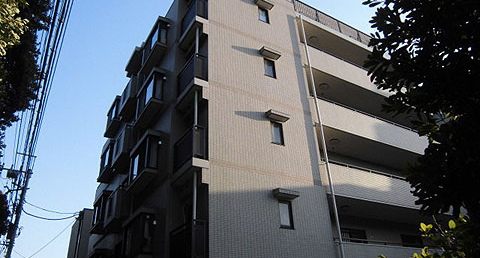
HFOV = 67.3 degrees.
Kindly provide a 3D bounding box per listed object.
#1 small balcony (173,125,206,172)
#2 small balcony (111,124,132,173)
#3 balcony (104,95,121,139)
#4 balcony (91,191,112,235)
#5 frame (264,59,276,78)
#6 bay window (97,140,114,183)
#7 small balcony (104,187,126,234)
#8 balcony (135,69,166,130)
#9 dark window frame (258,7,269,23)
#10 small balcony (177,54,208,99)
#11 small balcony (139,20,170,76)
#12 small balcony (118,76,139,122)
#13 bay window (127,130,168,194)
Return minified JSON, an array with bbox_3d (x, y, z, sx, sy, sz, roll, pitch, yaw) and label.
[{"bbox_3d":[-1.476,0.725,10.840,0.550,1.018,1.540,14,-33,-28],"label":"small balcony"},{"bbox_3d":[-5.081,0.891,16.105,0.632,1.321,1.818,14,-33,-27],"label":"small balcony"},{"bbox_3d":[-7.052,-0.663,20.411,0.495,1.512,2.172,14,-33,-28],"label":"balcony"},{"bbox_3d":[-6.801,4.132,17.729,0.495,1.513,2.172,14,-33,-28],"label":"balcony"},{"bbox_3d":[1.105,-2.225,13.414,0.510,0.831,0.096,14,-33,-28],"label":"frame"},{"bbox_3d":[-6.927,1.797,19.138,0.555,1.464,2.297,14,-33,-27],"label":"bay window"},{"bbox_3d":[-4.963,3.277,14.798,0.632,1.292,1.818,14,-33,-27],"label":"small balcony"},{"bbox_3d":[-3.588,-1.142,14.321,0.488,1.416,2.201,14,-33,-27],"label":"balcony"},{"bbox_3d":[0.979,-4.622,14.756,0.510,0.831,0.096,14,-33,-28],"label":"dark window frame"},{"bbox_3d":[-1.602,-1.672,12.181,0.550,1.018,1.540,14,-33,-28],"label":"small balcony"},{"bbox_3d":[-3.706,-3.549,15.639,0.488,1.455,2.201,14,-33,-27],"label":"small balcony"},{"bbox_3d":[-5.199,-1.507,17.418,0.632,1.282,1.818,14,-33,-27],"label":"small balcony"},{"bbox_3d":[-3.470,1.248,13.012,0.488,1.416,2.201,14,-33,-27],"label":"bay window"}]

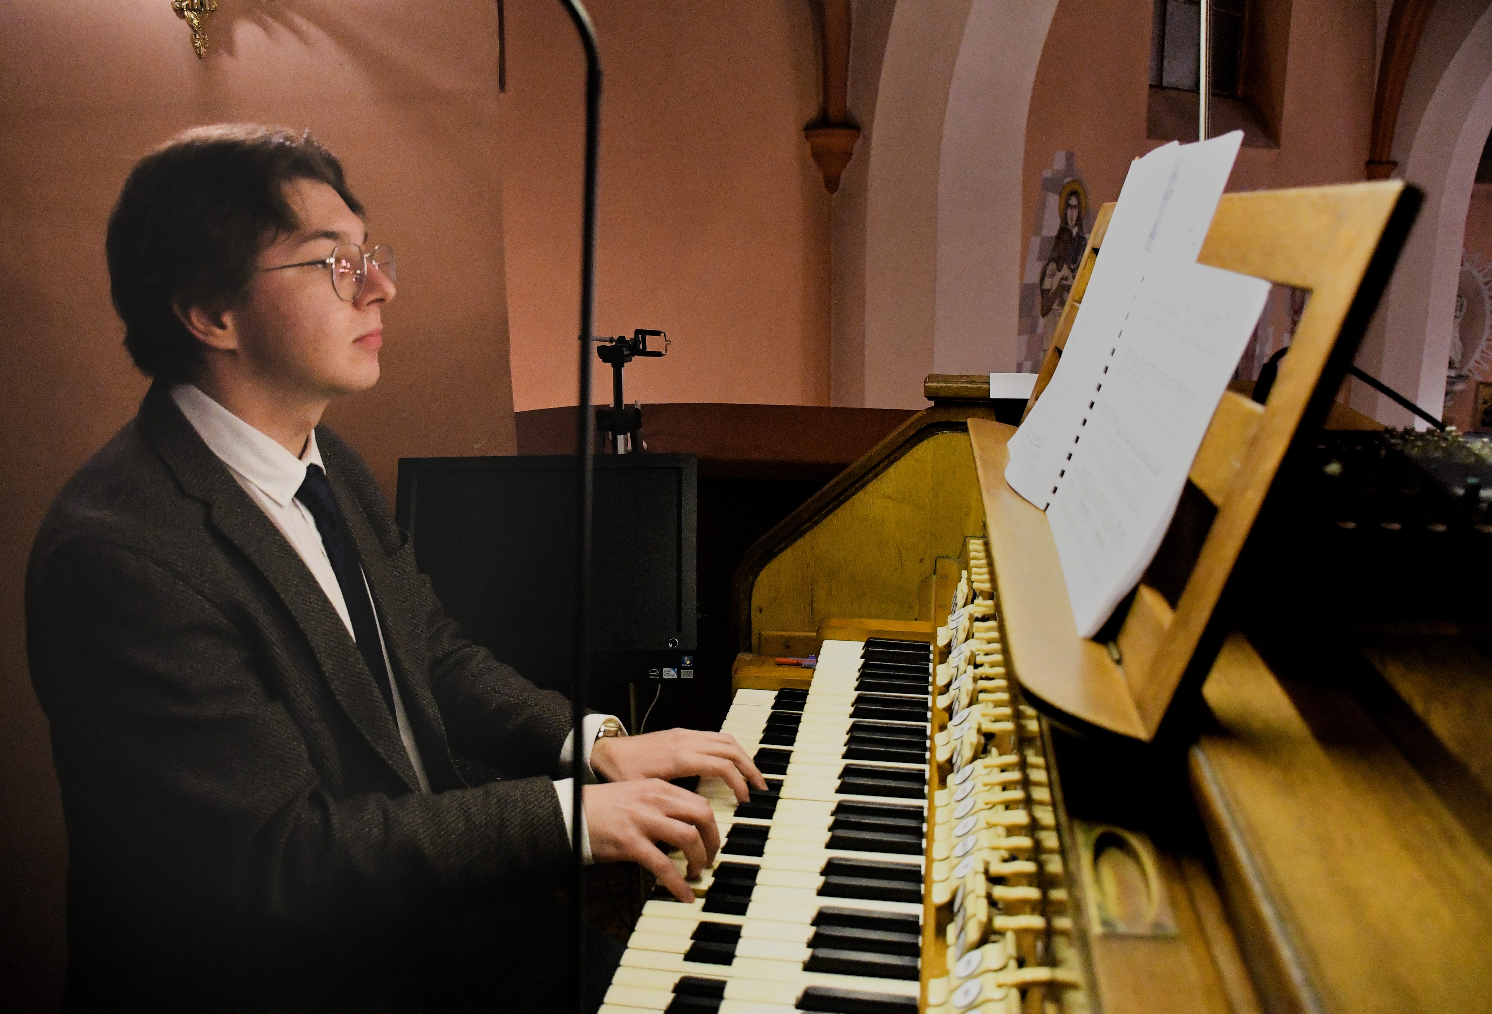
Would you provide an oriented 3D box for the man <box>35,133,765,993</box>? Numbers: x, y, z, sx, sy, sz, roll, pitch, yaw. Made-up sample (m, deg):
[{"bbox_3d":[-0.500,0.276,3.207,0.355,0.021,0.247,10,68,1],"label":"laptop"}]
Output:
[{"bbox_3d":[-0.344,0.322,1.214,0.740,1.390,0.540,2,16,10],"label":"man"}]

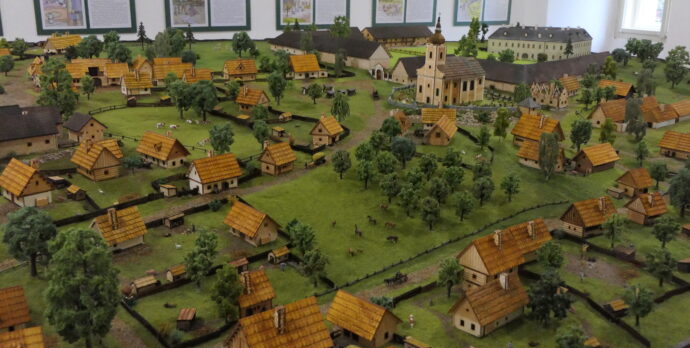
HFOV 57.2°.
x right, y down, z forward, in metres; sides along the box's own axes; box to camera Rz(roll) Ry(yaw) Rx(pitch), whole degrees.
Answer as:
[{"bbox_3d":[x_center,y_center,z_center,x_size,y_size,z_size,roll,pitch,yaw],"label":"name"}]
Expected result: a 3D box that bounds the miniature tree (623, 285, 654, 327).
[{"bbox_3d":[0.476,0.214,1.023,0.051,0.073,0.051,1,19,0],"label":"miniature tree"}]

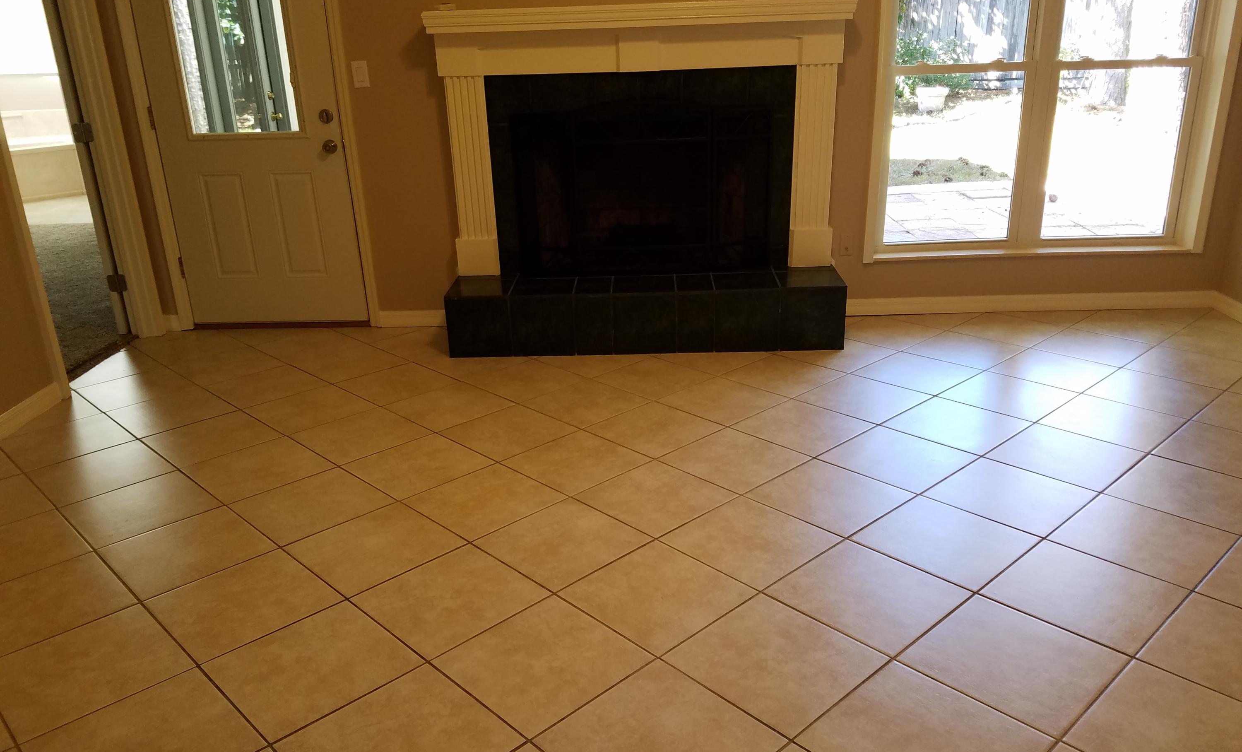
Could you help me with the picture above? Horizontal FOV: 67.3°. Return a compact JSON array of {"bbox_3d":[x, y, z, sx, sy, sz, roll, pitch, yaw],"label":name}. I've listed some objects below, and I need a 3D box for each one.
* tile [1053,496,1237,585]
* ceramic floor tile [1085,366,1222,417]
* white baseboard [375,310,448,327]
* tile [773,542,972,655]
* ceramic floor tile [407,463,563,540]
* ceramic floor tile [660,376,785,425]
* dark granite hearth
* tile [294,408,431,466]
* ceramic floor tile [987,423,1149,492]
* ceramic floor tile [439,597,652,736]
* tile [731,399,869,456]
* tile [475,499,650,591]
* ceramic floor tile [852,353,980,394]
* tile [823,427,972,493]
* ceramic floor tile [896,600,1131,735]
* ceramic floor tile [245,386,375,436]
[{"bbox_3d":[1.513,0.471,2.706,0.396,0.010,0.396,-19,26,-39],"label":"tile"},{"bbox_3d":[2.145,0.068,3.758,0.396,0.010,0.396,-19,26,-39],"label":"ceramic floor tile"},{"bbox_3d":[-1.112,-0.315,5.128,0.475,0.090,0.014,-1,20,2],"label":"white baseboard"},{"bbox_3d":[0.660,0.584,2.498,0.397,0.010,0.397,-19,26,-40],"label":"tile"},{"bbox_3d":[-0.474,0.429,3.165,0.401,0.010,0.401,-20,26,-40],"label":"ceramic floor tile"},{"bbox_3d":[0.417,0.102,3.770,0.397,0.010,0.397,-19,26,-40],"label":"ceramic floor tile"},{"bbox_3d":[0.122,-0.342,4.713,1.914,0.310,0.520,-1,20,3],"label":"dark granite hearth"},{"bbox_3d":[-1.002,0.226,3.554,0.397,0.010,0.397,-20,26,-40],"label":"tile"},{"bbox_3d":[1.549,0.280,3.255,0.397,0.010,0.397,-19,26,-40],"label":"ceramic floor tile"},{"bbox_3d":[-0.190,0.696,2.271,0.397,0.010,0.397,-19,26,-40],"label":"ceramic floor tile"},{"bbox_3d":[0.704,0.196,3.568,0.397,0.010,0.397,-19,26,-40],"label":"tile"},{"bbox_3d":[-0.175,0.498,2.793,0.396,0.010,0.396,-19,26,-39],"label":"tile"},{"bbox_3d":[1.322,-0.011,4.152,0.396,0.010,0.396,-19,26,-40],"label":"ceramic floor tile"},{"bbox_3d":[0.968,0.288,3.263,0.396,0.010,0.396,-19,26,-39],"label":"tile"},{"bbox_3d":[0.964,0.697,2.296,0.397,0.010,0.397,-19,26,-39],"label":"ceramic floor tile"},{"bbox_3d":[-1.325,0.143,3.981,0.396,0.010,0.396,-19,26,-40],"label":"ceramic floor tile"}]

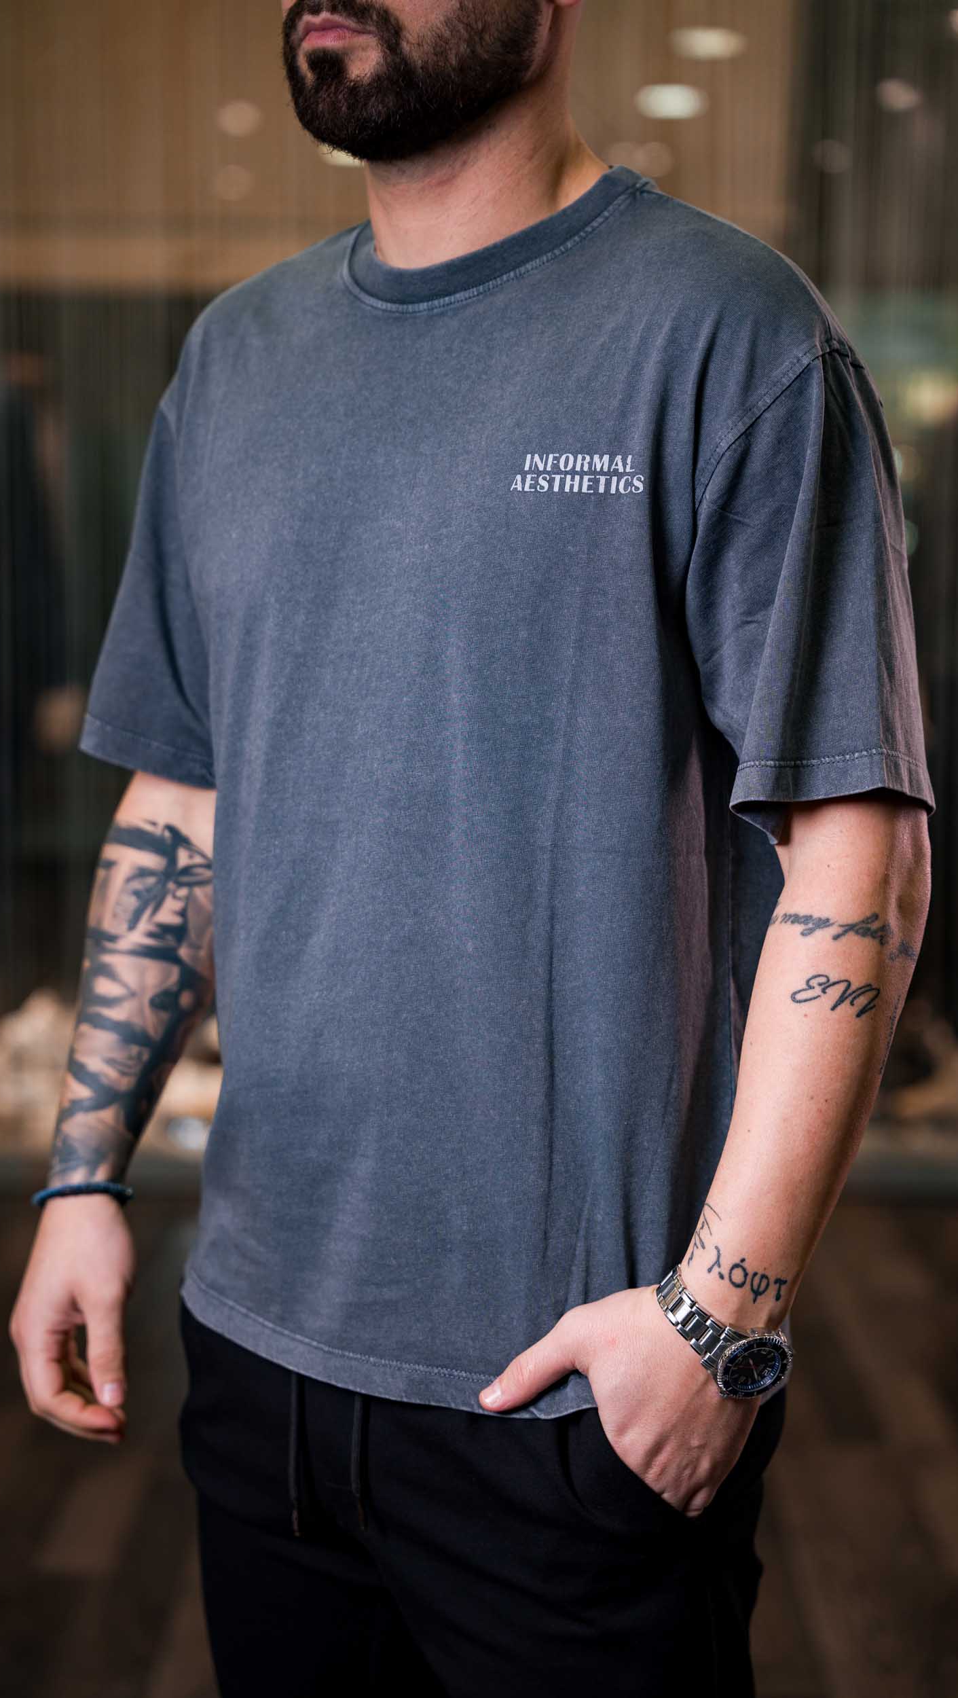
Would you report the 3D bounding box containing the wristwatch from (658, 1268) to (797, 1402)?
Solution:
[{"bbox_3d":[0.130,0.258,1.654,0.061,0.045,0.071,21,19,-33],"label":"wristwatch"}]

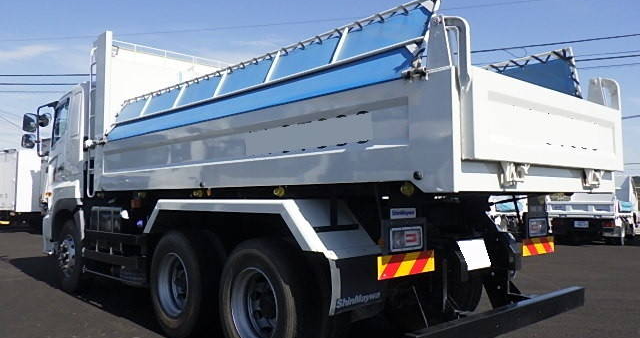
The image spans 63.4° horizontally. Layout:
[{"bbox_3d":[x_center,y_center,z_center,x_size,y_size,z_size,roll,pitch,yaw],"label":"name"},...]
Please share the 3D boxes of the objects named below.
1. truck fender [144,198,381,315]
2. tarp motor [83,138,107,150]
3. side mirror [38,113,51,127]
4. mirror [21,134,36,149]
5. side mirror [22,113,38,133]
[{"bbox_3d":[-0.676,0.612,4.348,0.440,0.715,2.820,3,-4,-42],"label":"truck fender"},{"bbox_3d":[-2.943,-0.333,6.755,0.170,0.130,0.420,2,-4,-42],"label":"tarp motor"},{"bbox_3d":[-4.268,-0.746,8.032,0.100,0.190,0.160,-2,-4,30],"label":"side mirror"},{"bbox_3d":[-4.408,-0.417,7.819,0.090,0.200,0.200,-2,-4,30],"label":"mirror"},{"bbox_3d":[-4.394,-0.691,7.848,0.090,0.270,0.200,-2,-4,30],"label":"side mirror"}]

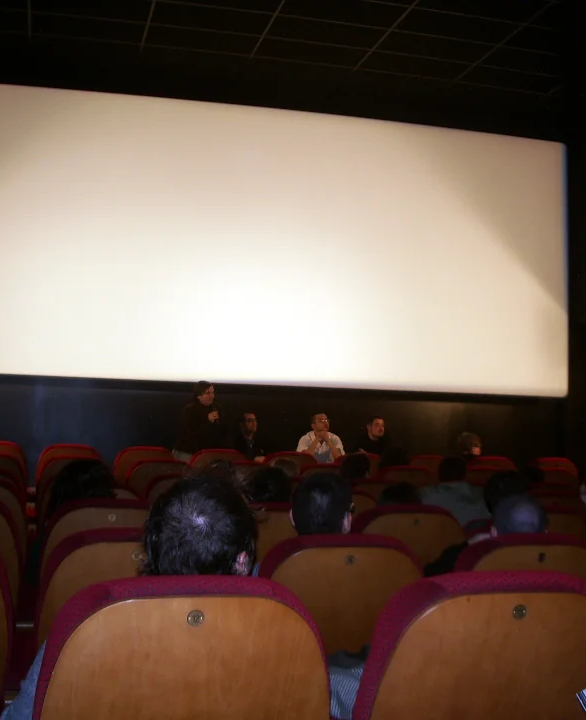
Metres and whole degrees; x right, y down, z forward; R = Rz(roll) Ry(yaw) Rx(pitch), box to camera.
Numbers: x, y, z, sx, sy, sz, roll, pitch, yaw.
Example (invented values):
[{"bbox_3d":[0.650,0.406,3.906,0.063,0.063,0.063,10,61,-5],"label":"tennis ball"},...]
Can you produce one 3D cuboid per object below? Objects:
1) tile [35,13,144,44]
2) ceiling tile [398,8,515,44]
[{"bbox_3d":[-2.055,-3.344,9.771,1.200,0.025,0.600,3,-5,-14],"label":"tile"},{"bbox_3d":[1.646,-3.343,9.740,1.200,0.030,0.600,2,-4,-14],"label":"ceiling tile"}]

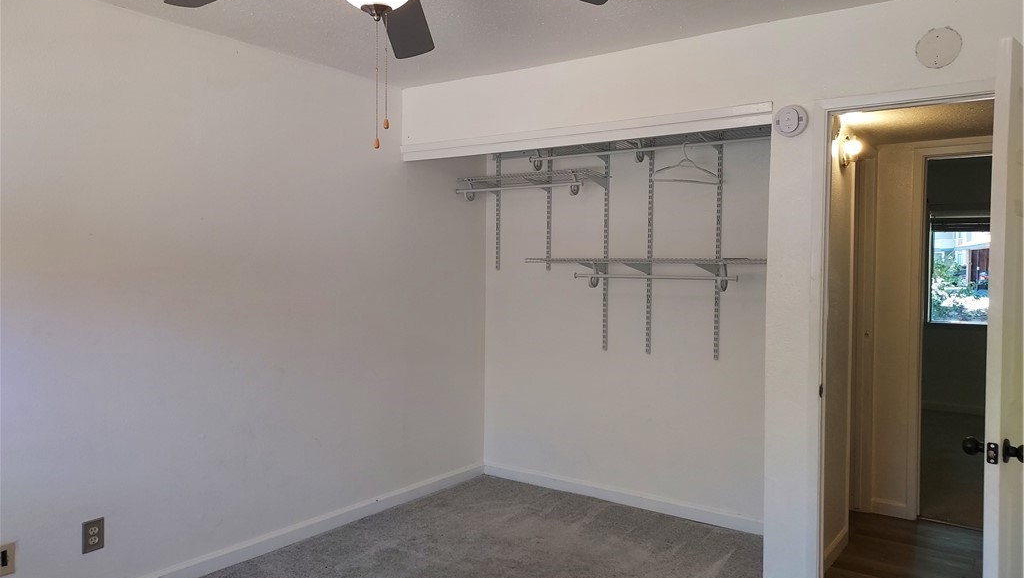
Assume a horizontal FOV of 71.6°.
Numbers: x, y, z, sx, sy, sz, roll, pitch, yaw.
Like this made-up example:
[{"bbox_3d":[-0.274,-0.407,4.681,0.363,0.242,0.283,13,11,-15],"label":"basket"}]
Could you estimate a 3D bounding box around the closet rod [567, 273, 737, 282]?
[{"bbox_3d":[0.743,-0.062,3.804,0.946,0.027,0.027,2,2,36],"label":"closet rod"}]

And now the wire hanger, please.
[{"bbox_3d":[0.908,-0.653,3.669,0.410,0.215,0.012,0,2,-21],"label":"wire hanger"}]

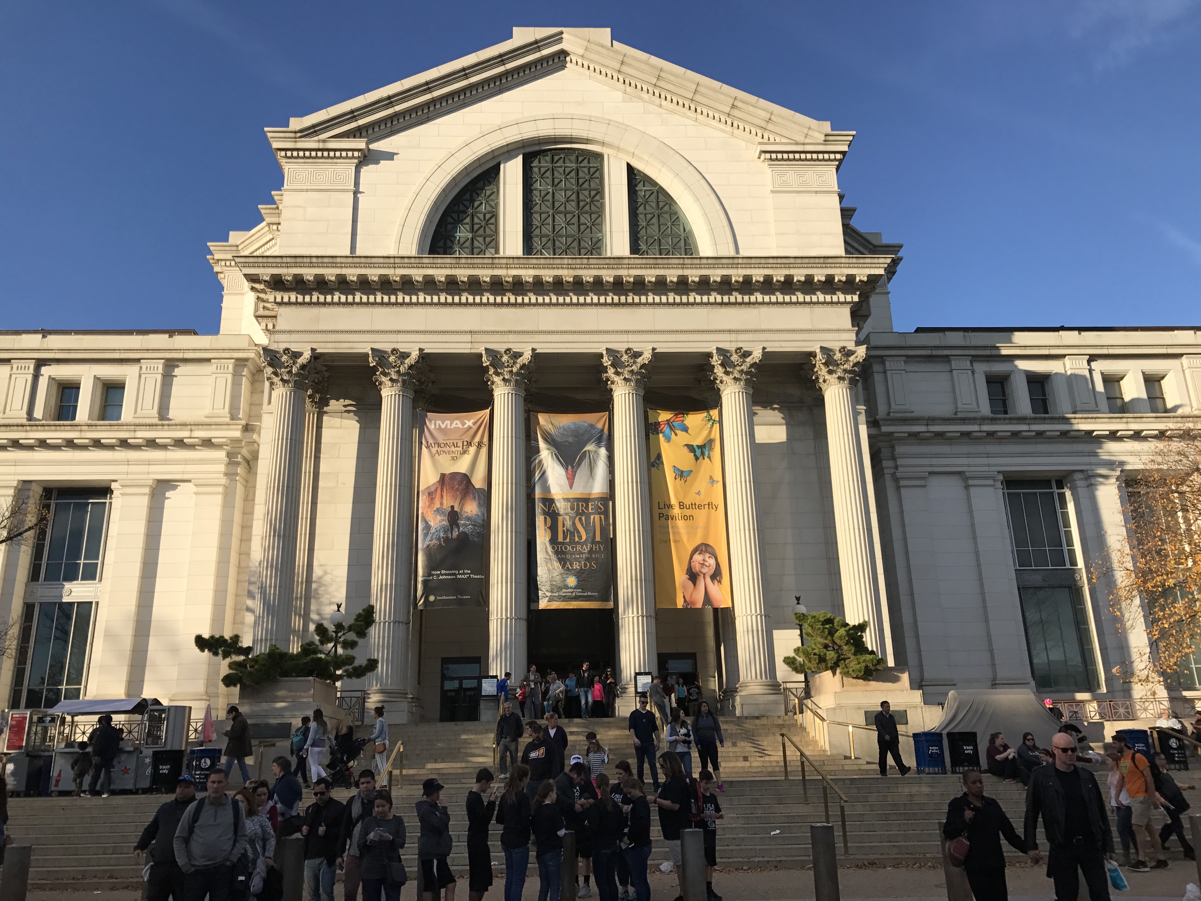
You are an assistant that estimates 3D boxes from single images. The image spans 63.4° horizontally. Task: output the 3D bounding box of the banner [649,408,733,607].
[{"bbox_3d":[3.101,1.986,34.385,2.630,7.236,0.150,-1,-18,-2],"label":"banner"}]

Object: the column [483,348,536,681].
[{"bbox_3d":[-3.195,2.676,33.632,1.880,12.740,1.880,-1,-18,-2],"label":"column"}]

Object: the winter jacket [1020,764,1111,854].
[{"bbox_3d":[3.472,2.657,7.211,0.610,0.660,0.300,-6,-18,13],"label":"winter jacket"}]

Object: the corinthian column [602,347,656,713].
[{"bbox_3d":[1.158,2.715,34.154,1.950,12.950,1.950,-1,-18,-3],"label":"corinthian column"}]

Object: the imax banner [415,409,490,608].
[{"bbox_3d":[-5.191,1.968,34.294,2.500,7.150,0.100,-1,-18,-3],"label":"imax banner"}]

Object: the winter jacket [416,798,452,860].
[{"bbox_3d":[-1.723,3.895,10.015,0.370,0.610,0.460,-1,-18,0],"label":"winter jacket"}]

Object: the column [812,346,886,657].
[{"bbox_3d":[8.962,2.642,34.566,1.950,12.950,1.950,-1,-18,-3],"label":"column"}]

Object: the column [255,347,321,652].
[{"bbox_3d":[-11.343,2.913,34.310,1.750,13.350,1.750,-1,-18,-3],"label":"column"}]

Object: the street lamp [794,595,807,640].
[{"bbox_3d":[7.122,7.173,34.038,0.480,4.100,0.480,-1,-18,-3],"label":"street lamp"}]

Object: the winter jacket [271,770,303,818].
[{"bbox_3d":[-4.763,5.217,14.765,0.460,0.667,0.460,-3,-18,4],"label":"winter jacket"}]

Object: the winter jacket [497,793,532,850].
[{"bbox_3d":[-0.921,3.950,10.363,0.390,0.590,0.320,-8,-19,20],"label":"winter jacket"}]

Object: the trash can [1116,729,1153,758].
[{"bbox_3d":[11.461,6.434,20.818,0.640,0.850,0.640,-1,-18,-3],"label":"trash can"}]

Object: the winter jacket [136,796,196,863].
[{"bbox_3d":[-4.420,3.884,9.950,0.622,0.648,0.380,2,-18,-12],"label":"winter jacket"}]

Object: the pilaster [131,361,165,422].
[{"bbox_3d":[-15.822,-2.092,34.151,0.900,2.300,0.250,-1,-18,-3],"label":"pilaster"}]

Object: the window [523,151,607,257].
[{"bbox_3d":[-1.611,-10.705,42.229,3.450,5.450,0.400,-1,-18,-3],"label":"window"}]

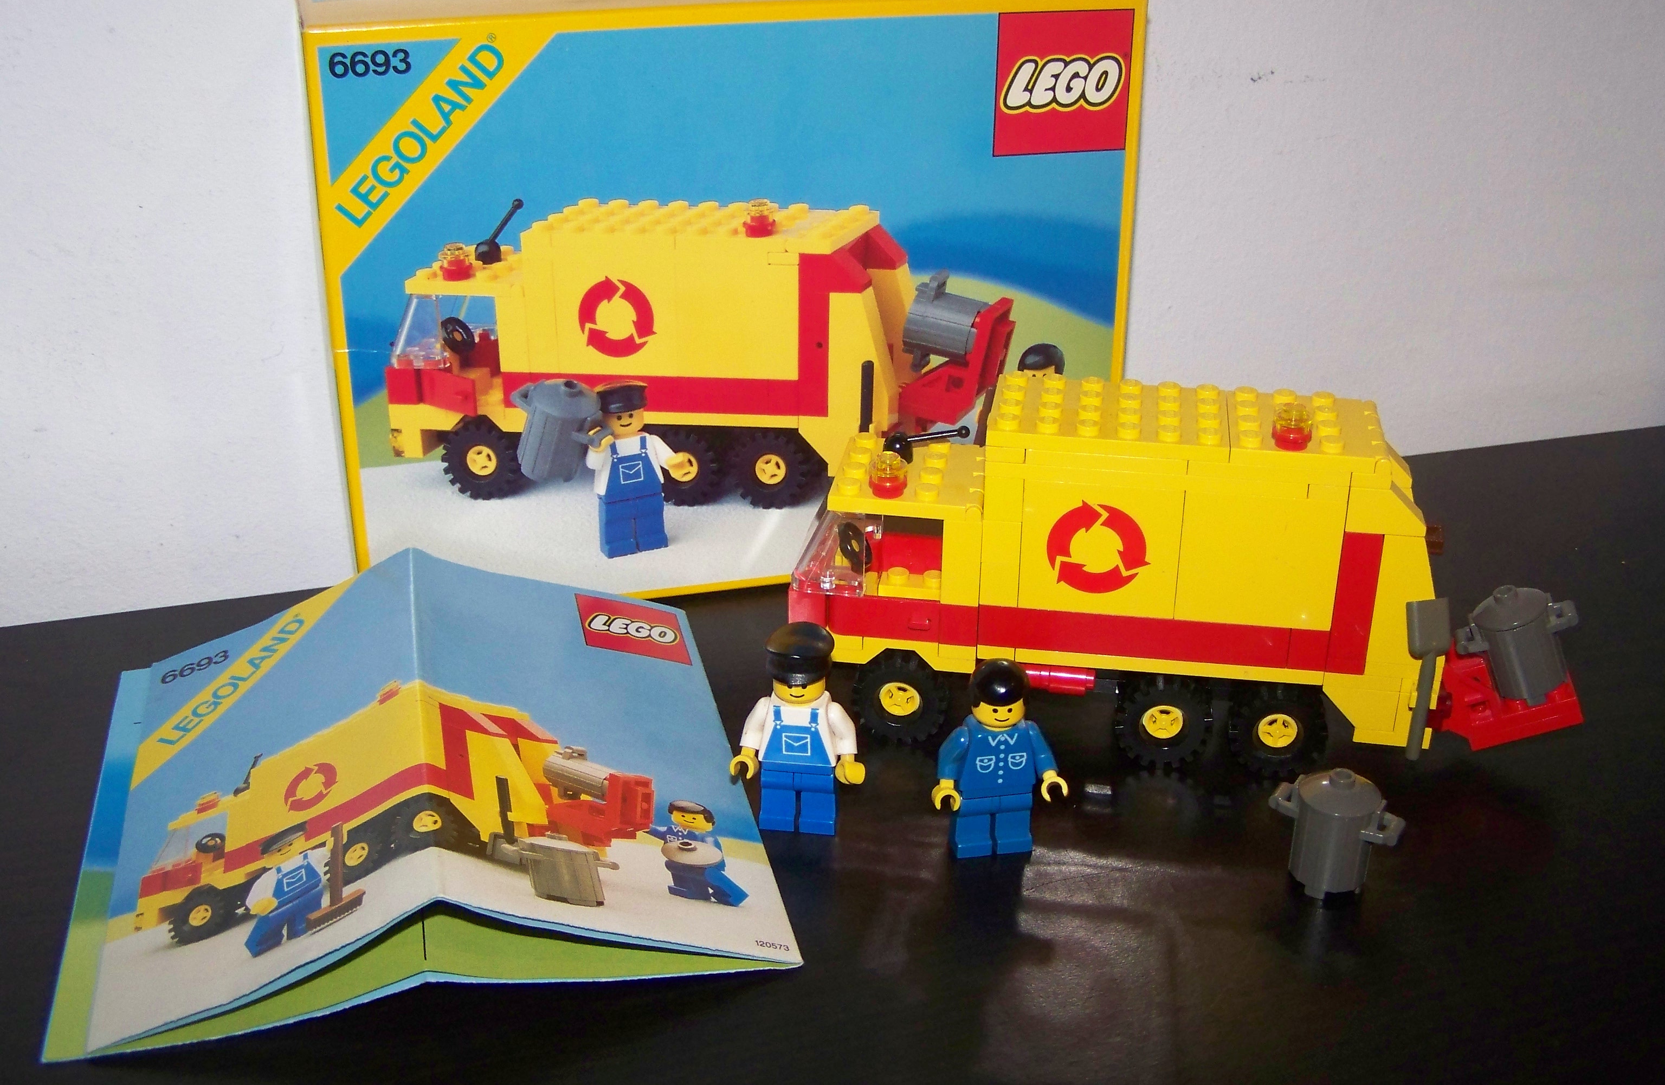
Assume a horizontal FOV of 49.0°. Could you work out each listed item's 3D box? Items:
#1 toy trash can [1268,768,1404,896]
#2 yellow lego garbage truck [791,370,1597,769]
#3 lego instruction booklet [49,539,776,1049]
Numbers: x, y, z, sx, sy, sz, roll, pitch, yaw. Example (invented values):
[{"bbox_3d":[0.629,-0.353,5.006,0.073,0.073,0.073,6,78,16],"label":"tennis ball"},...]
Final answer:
[{"bbox_3d":[0.096,0.054,0.351,0.025,0.024,0.016,9,27,18],"label":"toy trash can"},{"bbox_3d":[0.076,0.004,0.389,0.166,0.082,0.040,4,26,8],"label":"yellow lego garbage truck"},{"bbox_3d":[-0.085,0.042,0.374,0.132,0.024,0.139,-5,26,-12],"label":"lego instruction booklet"}]

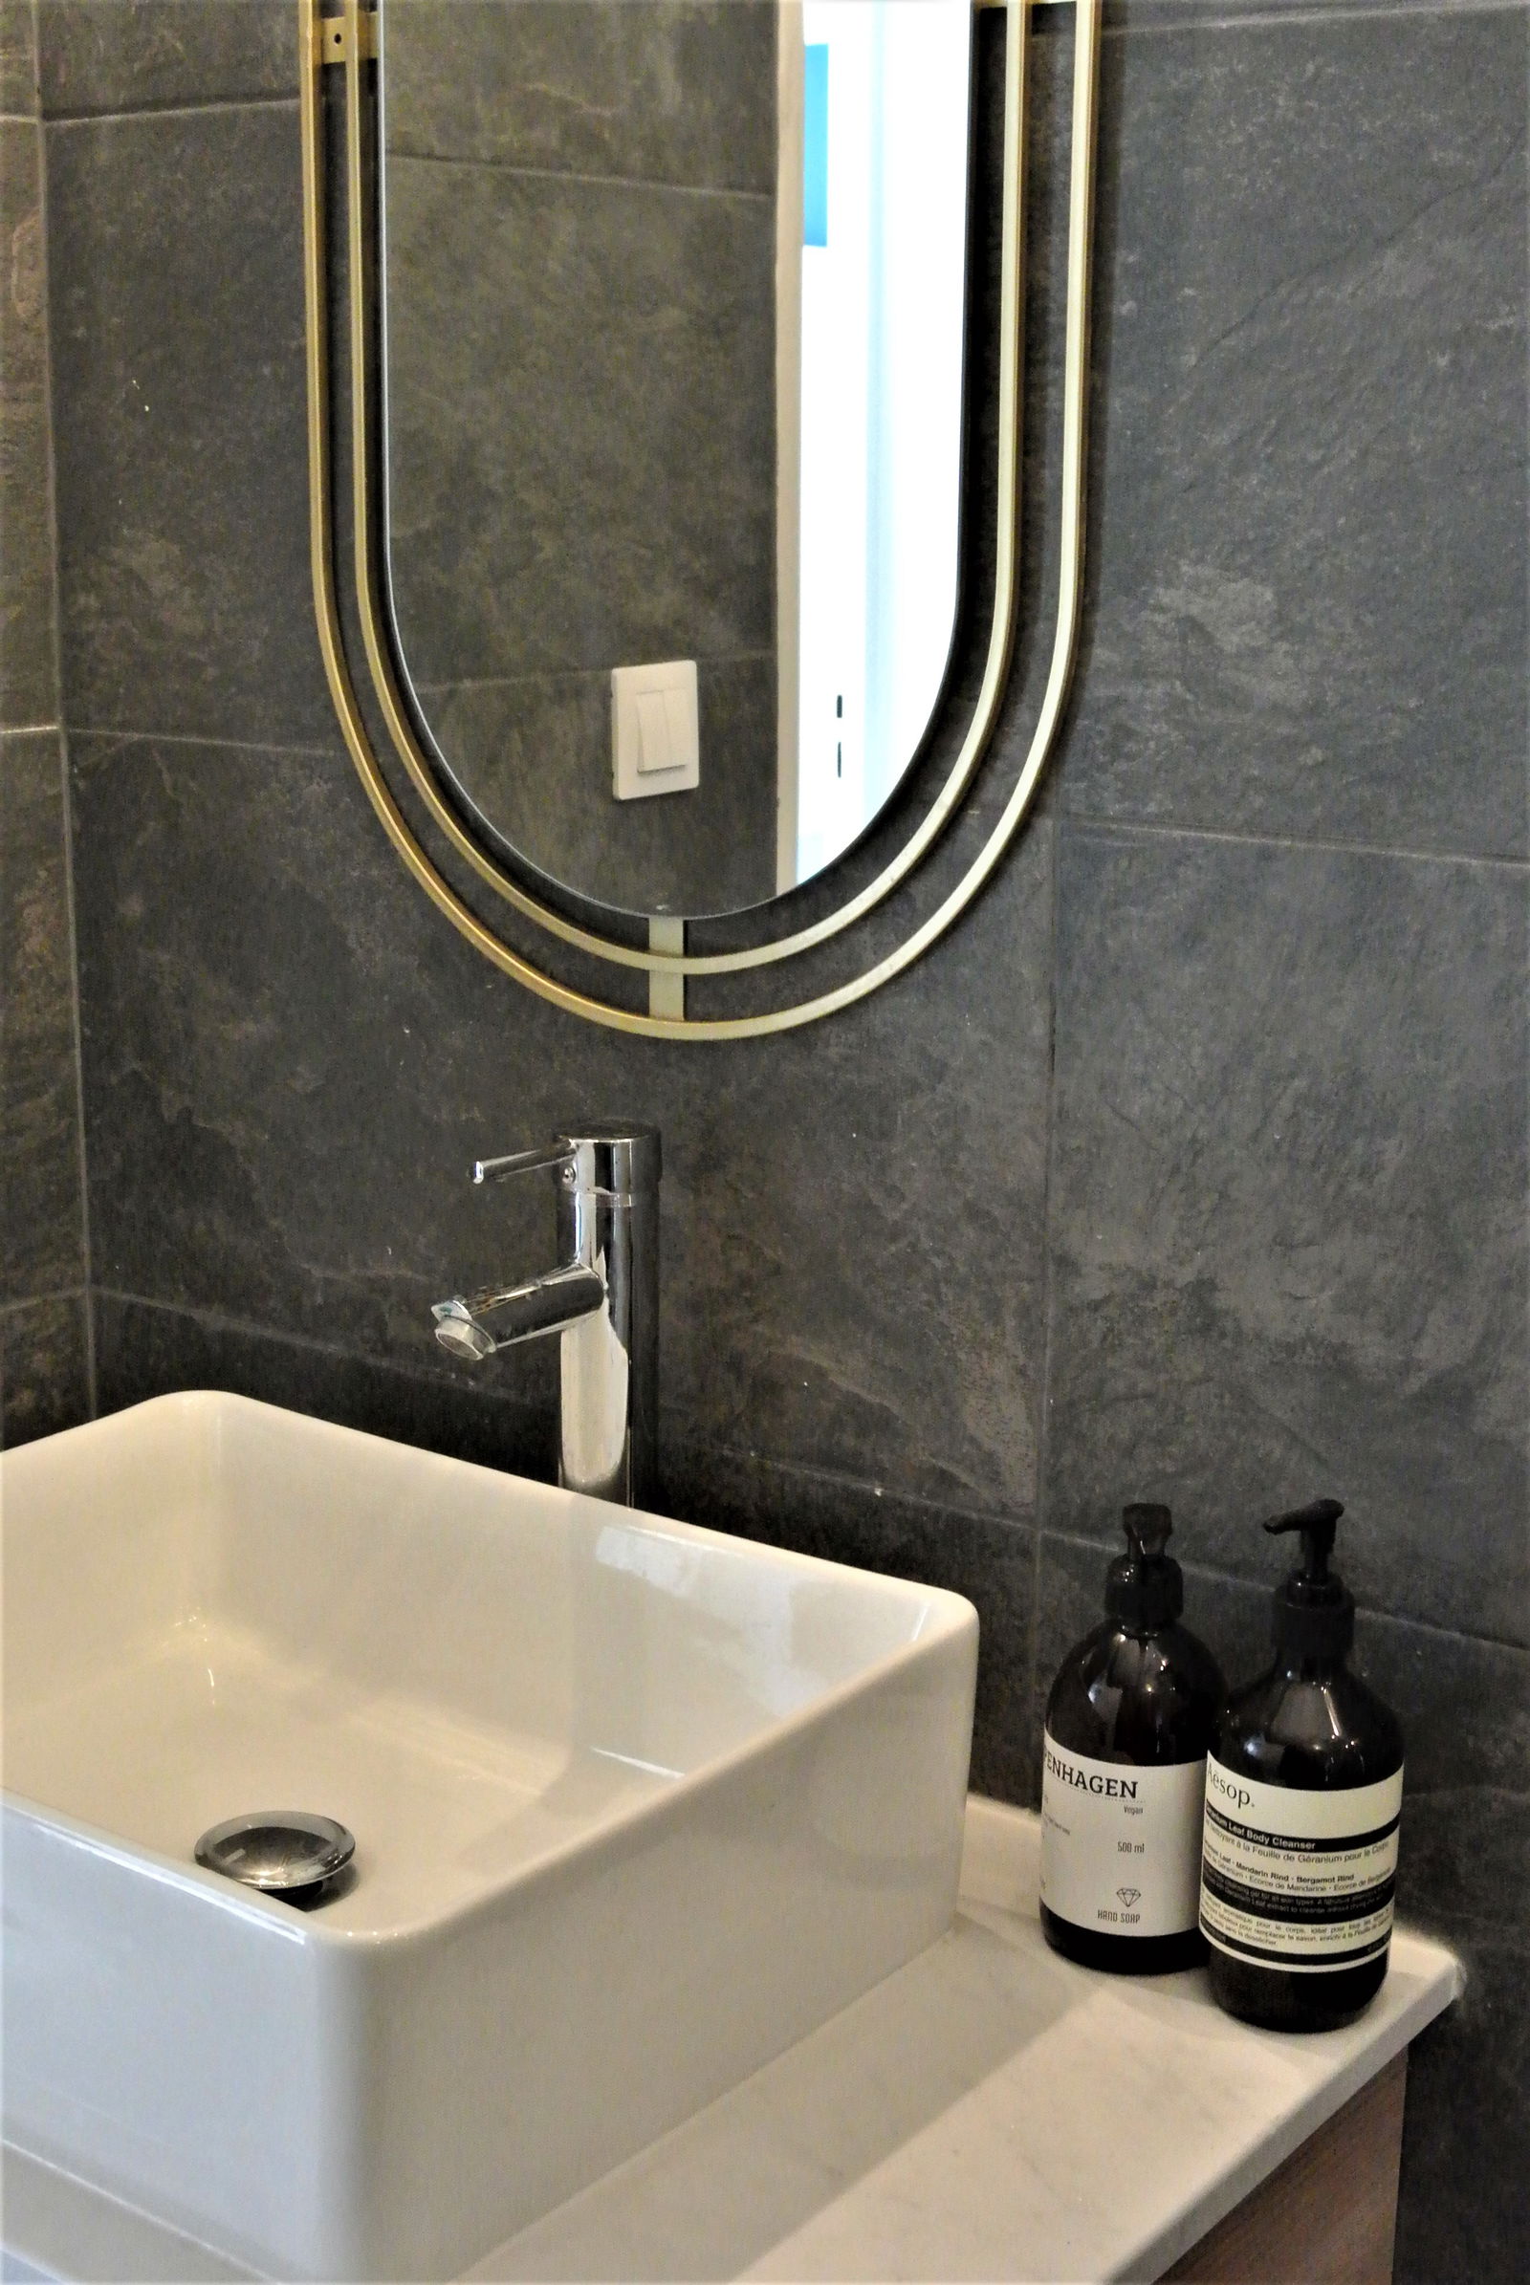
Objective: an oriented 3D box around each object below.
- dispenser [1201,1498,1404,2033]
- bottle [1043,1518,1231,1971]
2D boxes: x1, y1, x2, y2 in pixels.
[{"bbox_3d":[0.208,0.234,1.150,0.074,0.203,0.073,1,13,0],"label":"dispenser"},{"bbox_3d":[0.148,0.234,1.196,0.073,0.181,0.075,1,13,4],"label":"bottle"}]

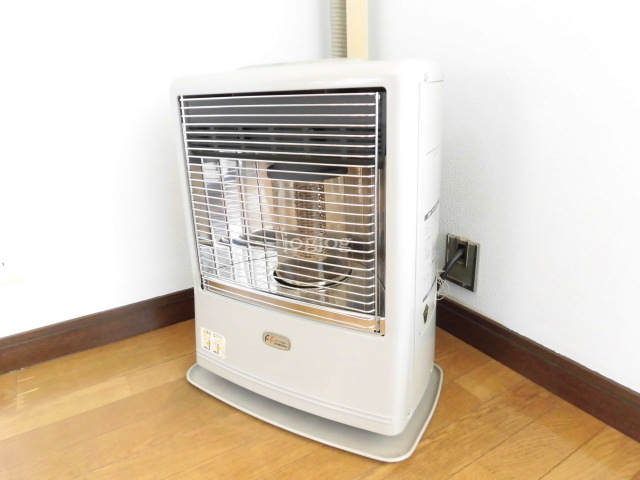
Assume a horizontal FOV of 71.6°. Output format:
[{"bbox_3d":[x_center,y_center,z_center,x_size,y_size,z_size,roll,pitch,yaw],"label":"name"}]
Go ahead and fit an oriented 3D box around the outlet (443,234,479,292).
[{"bbox_3d":[0.317,0.052,0.989,0.012,0.109,0.083,-12,21,-29],"label":"outlet"}]

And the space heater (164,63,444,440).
[{"bbox_3d":[-0.023,-0.006,0.881,0.460,0.625,0.249,8,22,26],"label":"space heater"}]

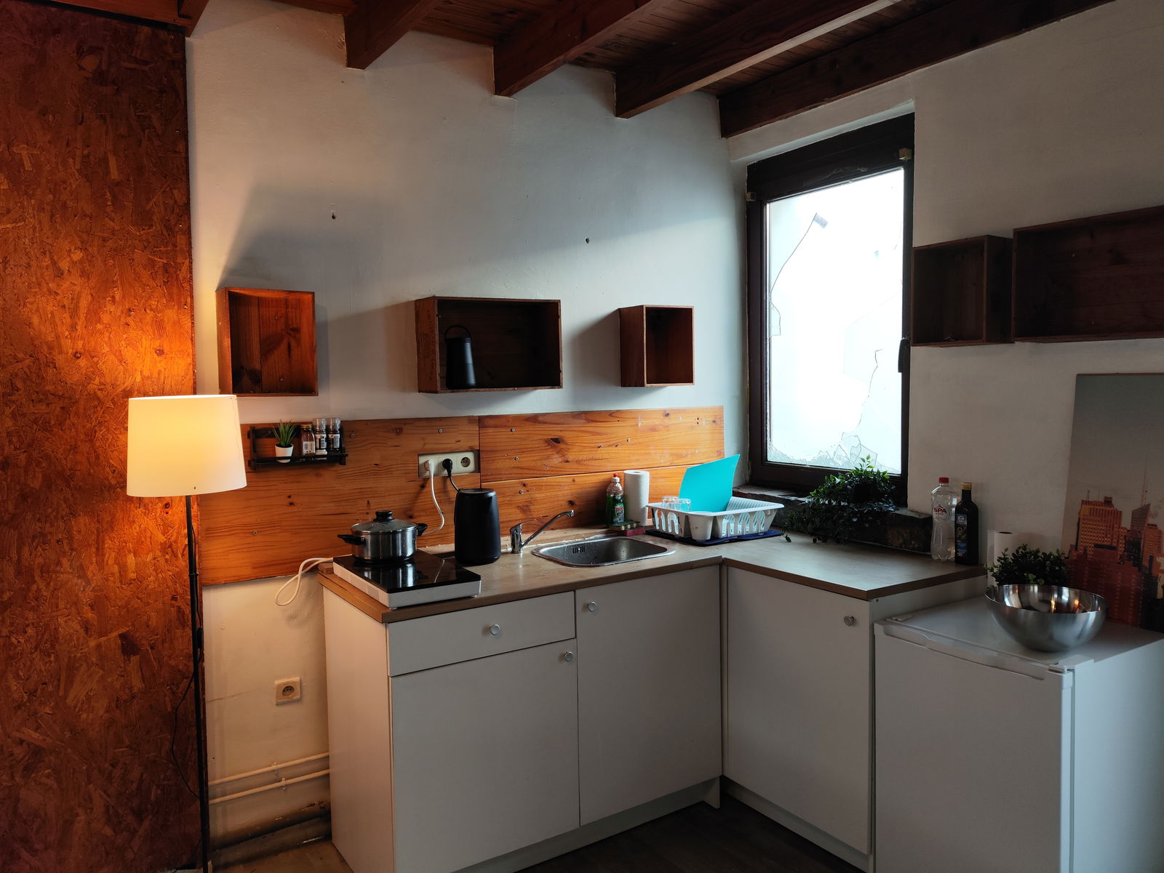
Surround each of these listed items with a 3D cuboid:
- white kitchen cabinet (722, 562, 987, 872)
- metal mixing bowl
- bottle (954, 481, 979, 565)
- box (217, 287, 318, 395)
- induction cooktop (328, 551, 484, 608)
[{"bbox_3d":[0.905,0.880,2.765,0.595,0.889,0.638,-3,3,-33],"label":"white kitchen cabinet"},{"bbox_3d":[1.196,0.480,2.087,0.280,0.130,0.280,-1,3,0],"label":"metal mixing bowl"},{"bbox_3d":[1.275,0.285,2.677,0.057,0.268,0.057,-2,3,-23],"label":"bottle"},{"bbox_3d":[-0.976,-0.287,2.504,0.248,0.315,0.191,-3,3,-33],"label":"box"},{"bbox_3d":[-0.555,0.432,2.500,0.275,0.058,0.540,-3,4,-33],"label":"induction cooktop"}]

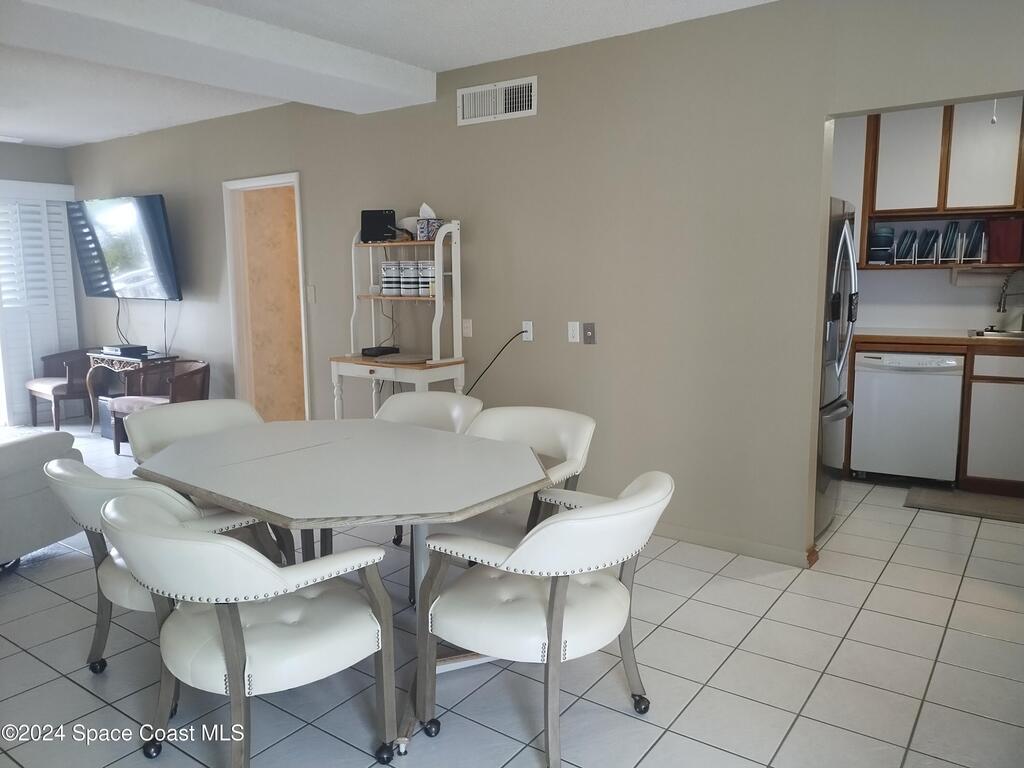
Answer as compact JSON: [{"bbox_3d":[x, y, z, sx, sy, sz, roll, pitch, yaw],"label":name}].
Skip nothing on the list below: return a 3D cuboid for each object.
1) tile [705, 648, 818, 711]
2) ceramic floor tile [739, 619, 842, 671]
[{"bbox_3d":[0.857,1.001,2.502,0.301,0.010,0.301,5,10,36],"label":"tile"},{"bbox_3d":[1.036,0.966,2.746,0.301,0.010,0.301,5,10,36],"label":"ceramic floor tile"}]

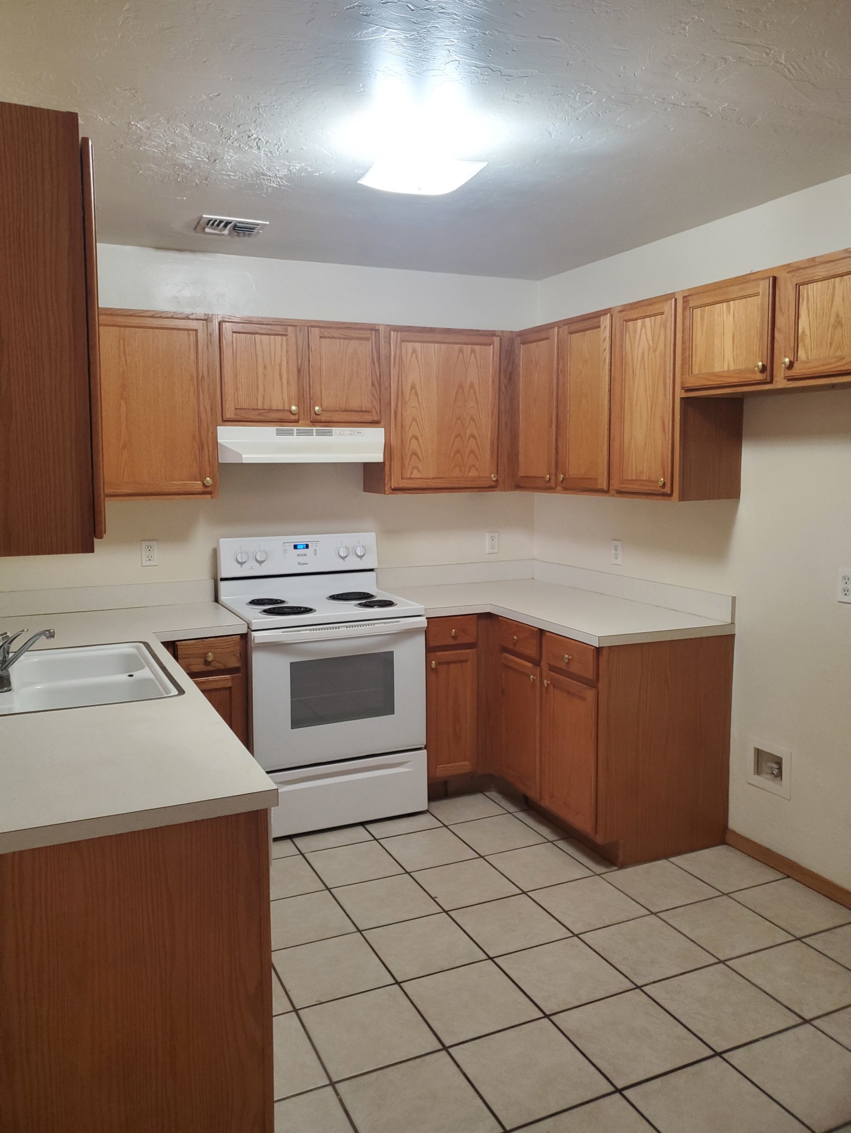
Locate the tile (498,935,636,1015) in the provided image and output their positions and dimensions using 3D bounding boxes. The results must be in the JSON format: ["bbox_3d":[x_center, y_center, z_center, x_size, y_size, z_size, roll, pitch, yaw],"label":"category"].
[{"bbox_3d":[0.415,1.226,2.563,0.305,0.010,0.305,-3,7,-25],"label":"tile"}]

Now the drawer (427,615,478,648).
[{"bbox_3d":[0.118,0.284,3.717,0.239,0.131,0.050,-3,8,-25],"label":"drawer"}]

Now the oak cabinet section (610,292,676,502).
[{"bbox_3d":[0.971,-0.643,3.328,0.300,0.709,0.342,-3,7,-24],"label":"oak cabinet section"}]

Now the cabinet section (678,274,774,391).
[{"bbox_3d":[1.145,-0.776,2.931,0.300,0.333,0.420,-3,7,-24],"label":"cabinet section"}]

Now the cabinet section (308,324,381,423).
[{"bbox_3d":[-0.415,-0.857,3.899,0.327,0.408,0.300,-3,7,-24],"label":"cabinet section"}]

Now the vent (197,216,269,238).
[{"bbox_3d":[-0.773,-1.336,3.396,0.260,0.020,0.255,-3,7,-25],"label":"vent"}]

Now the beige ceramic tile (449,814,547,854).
[{"bbox_3d":[0.302,1.113,3.544,0.305,0.010,0.305,-3,7,-25],"label":"beige ceramic tile"}]

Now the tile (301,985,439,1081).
[{"bbox_3d":[-0.157,1.246,2.284,0.304,0.012,0.304,-3,7,-25],"label":"tile"}]

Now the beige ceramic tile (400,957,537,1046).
[{"bbox_3d":[0.130,1.243,2.432,0.304,0.010,0.304,-3,8,-25],"label":"beige ceramic tile"}]

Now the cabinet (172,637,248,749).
[{"bbox_3d":[-1.001,0.669,3.615,0.372,0.863,0.630,-3,7,-25],"label":"cabinet"}]

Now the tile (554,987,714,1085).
[{"bbox_3d":[0.546,1.260,2.280,0.304,0.010,0.304,-3,8,-25],"label":"tile"}]

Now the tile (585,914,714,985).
[{"bbox_3d":[0.698,1.205,2.680,0.304,0.012,0.304,-3,7,-25],"label":"tile"}]

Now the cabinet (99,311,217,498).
[{"bbox_3d":[-1.213,-0.660,3.546,0.623,0.753,0.328,-3,7,-25],"label":"cabinet"}]

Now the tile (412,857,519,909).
[{"bbox_3d":[0.151,1.158,3.127,0.304,0.010,0.304,-3,8,-25],"label":"tile"}]

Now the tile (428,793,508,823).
[{"bbox_3d":[0.171,1.085,3.807,0.304,0.012,0.304,-3,7,-25],"label":"tile"}]

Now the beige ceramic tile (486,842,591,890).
[{"bbox_3d":[0.435,1.145,3.261,0.305,0.010,0.305,-3,7,-25],"label":"beige ceramic tile"}]

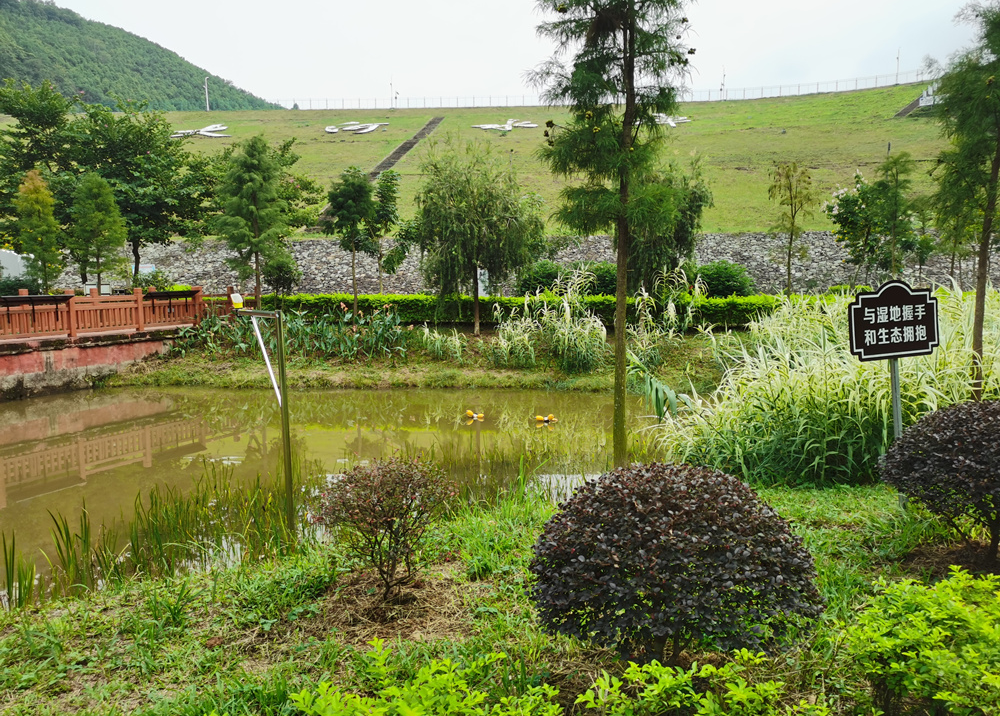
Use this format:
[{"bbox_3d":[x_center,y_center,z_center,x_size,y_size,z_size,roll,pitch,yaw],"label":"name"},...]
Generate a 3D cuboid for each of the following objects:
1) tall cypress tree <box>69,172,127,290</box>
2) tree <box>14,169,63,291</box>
[{"bbox_3d":[-11.882,-3.392,23.061,1.712,4.158,1.712,0,6,0],"label":"tall cypress tree"},{"bbox_3d":[-13.624,-3.417,23.057,1.417,4.222,1.417,0,6,0],"label":"tree"}]

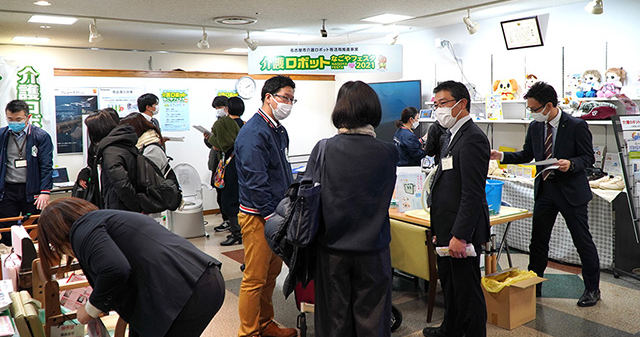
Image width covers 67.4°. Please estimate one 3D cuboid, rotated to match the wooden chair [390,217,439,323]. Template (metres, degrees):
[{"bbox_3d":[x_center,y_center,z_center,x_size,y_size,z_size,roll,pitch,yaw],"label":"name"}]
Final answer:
[{"bbox_3d":[0.790,0.630,3.620,0.560,0.760,0.540,-4,6,-37],"label":"wooden chair"}]

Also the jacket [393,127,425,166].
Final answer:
[{"bbox_3d":[0.917,-0.113,4.920,0.340,0.620,0.440,-2,5,-23],"label":"jacket"}]

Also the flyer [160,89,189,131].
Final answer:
[{"bbox_3d":[-2.075,-0.827,6.866,0.420,0.590,0.020,-7,9,-37],"label":"flyer"}]

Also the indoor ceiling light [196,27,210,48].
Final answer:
[{"bbox_3d":[-1.462,-1.645,6.063,0.140,0.265,0.150,-4,7,-24],"label":"indoor ceiling light"}]

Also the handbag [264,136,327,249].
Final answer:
[{"bbox_3d":[-0.102,0.141,2.500,0.170,0.520,0.300,-3,6,-32],"label":"handbag"}]

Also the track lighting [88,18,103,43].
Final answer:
[{"bbox_3d":[-2.502,-1.538,5.363,0.140,0.265,0.150,4,8,37],"label":"track lighting"}]

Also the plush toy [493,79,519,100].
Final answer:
[{"bbox_3d":[2.219,-0.940,5.727,0.270,0.245,0.190,3,8,30],"label":"plush toy"}]

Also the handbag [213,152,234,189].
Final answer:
[{"bbox_3d":[-1.047,0.016,5.180,0.220,0.370,0.140,3,6,30],"label":"handbag"}]

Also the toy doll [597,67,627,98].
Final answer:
[{"bbox_3d":[2.890,-0.848,4.760,0.230,0.300,0.240,-4,6,-39],"label":"toy doll"}]

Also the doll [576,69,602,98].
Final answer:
[{"bbox_3d":[2.768,-0.873,4.932,0.210,0.280,0.185,-7,9,-37],"label":"doll"}]

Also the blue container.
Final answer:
[{"bbox_3d":[1.292,0.222,3.680,0.260,0.250,0.260,0,5,0],"label":"blue container"}]

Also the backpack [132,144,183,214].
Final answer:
[{"bbox_3d":[-1.194,0.111,3.550,0.320,0.440,0.220,2,7,21],"label":"backpack"}]

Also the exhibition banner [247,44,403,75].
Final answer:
[{"bbox_3d":[0.080,-1.494,6.600,2.110,0.385,0.020,0,7,2],"label":"exhibition banner"}]

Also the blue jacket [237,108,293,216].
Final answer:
[{"bbox_3d":[-0.351,-0.025,3.040,0.300,0.680,0.460,2,5,22],"label":"blue jacket"}]

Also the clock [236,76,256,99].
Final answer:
[{"bbox_3d":[-1.147,-1.263,7.514,0.340,0.340,0.050,-7,9,-37],"label":"clock"}]

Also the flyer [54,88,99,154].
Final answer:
[{"bbox_3d":[-3.092,-0.606,6.096,0.480,0.820,0.020,-7,9,-37],"label":"flyer"}]

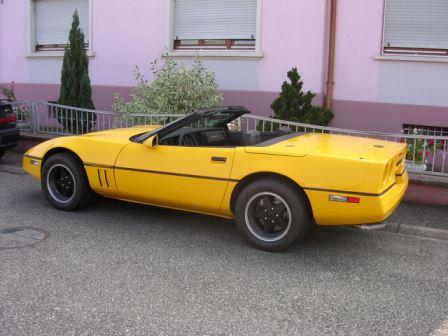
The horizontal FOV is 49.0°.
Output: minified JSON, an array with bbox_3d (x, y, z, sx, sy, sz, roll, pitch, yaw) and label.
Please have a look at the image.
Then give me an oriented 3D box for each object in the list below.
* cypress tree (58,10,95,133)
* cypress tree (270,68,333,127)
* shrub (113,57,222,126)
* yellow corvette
[{"bbox_3d":[-2.750,-1.740,8.980,0.770,2.300,0.770,7,13,27],"label":"cypress tree"},{"bbox_3d":[1.120,-0.750,7.100,0.900,1.300,0.880,7,13,27],"label":"cypress tree"},{"bbox_3d":[-0.940,-1.070,8.120,1.750,1.500,1.600,1,12,0],"label":"shrub"},{"bbox_3d":[-0.318,-0.115,5.499,4.480,1.170,1.800,6,13,27],"label":"yellow corvette"}]

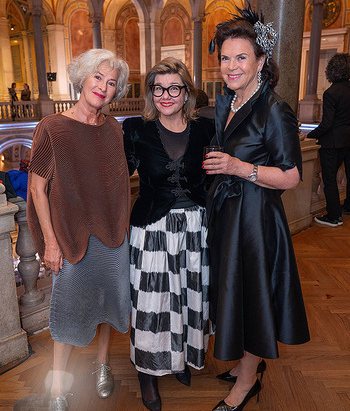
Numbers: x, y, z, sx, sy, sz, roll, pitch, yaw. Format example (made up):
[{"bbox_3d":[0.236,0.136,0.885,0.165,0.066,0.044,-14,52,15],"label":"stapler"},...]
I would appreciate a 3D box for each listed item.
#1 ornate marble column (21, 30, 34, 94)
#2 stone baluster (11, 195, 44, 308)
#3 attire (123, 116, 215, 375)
[{"bbox_3d":[-10.379,-9.317,28.980,0.550,5.475,0.650,14,21,42],"label":"ornate marble column"},{"bbox_3d":[-0.953,0.302,2.652,0.165,0.680,0.165,-15,22,-42],"label":"stone baluster"},{"bbox_3d":[-0.030,0.211,1.996,0.450,1.270,0.370,-2,16,-5],"label":"attire"}]

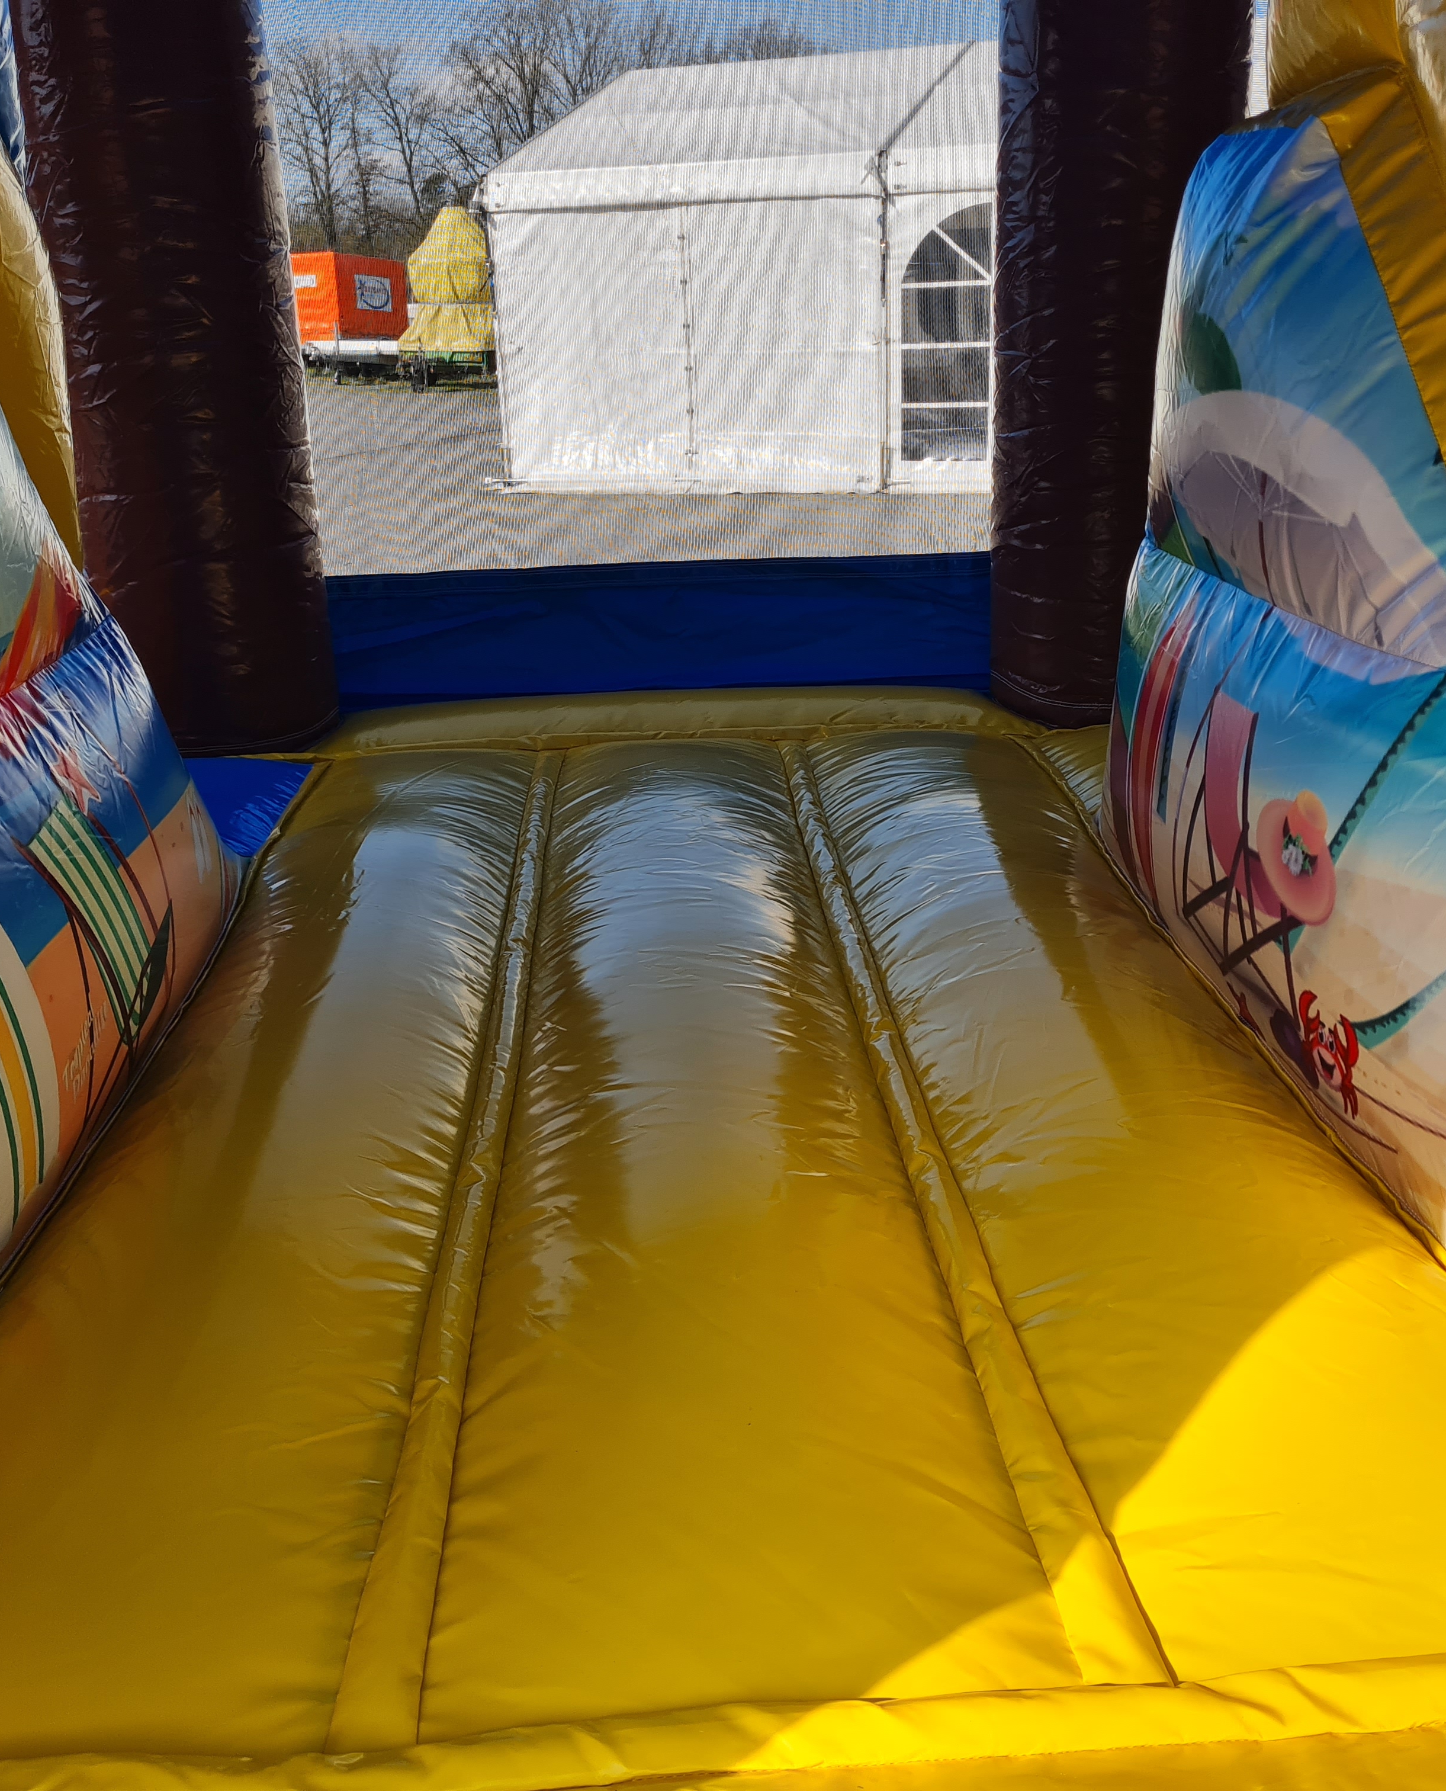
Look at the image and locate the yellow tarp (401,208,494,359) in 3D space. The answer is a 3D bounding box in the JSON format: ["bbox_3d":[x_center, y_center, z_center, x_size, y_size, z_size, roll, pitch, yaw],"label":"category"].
[{"bbox_3d":[-4.282,-9.772,28.461,1.450,2.148,1.700,1,19,9],"label":"yellow tarp"}]

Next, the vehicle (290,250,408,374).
[{"bbox_3d":[-7.617,-11.237,34.762,2.100,2.197,4.500,2,19,12],"label":"vehicle"}]

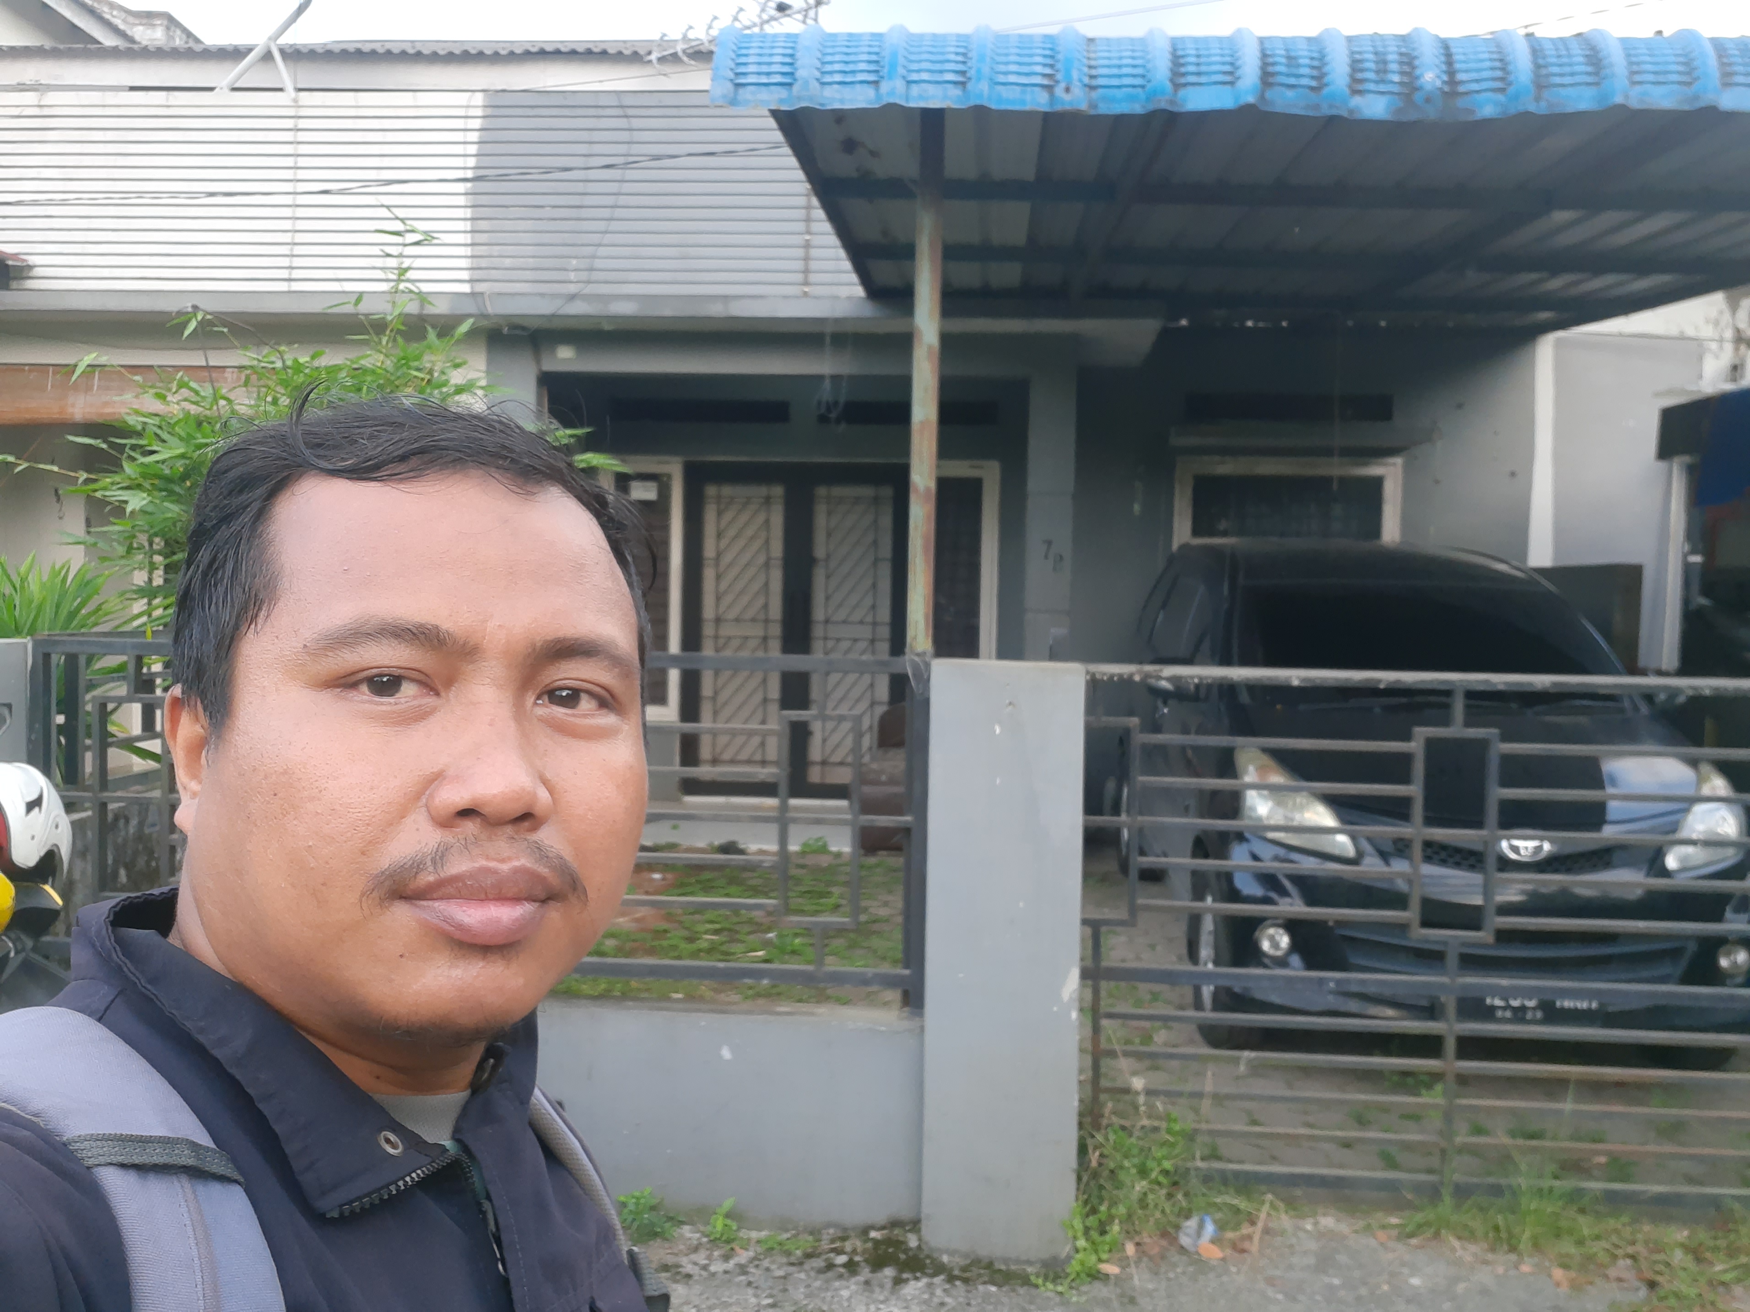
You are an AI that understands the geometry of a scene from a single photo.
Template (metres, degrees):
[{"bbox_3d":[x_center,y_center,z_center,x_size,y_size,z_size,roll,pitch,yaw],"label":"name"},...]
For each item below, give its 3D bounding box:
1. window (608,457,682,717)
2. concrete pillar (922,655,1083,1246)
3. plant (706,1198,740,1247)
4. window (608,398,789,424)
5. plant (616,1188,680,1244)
[{"bbox_3d":[-1.451,-0.416,7.950,0.508,1.605,0.100,1,2,2],"label":"window"},{"bbox_3d":[0.297,0.681,3.014,0.342,1.348,0.330,1,2,4],"label":"concrete pillar"},{"bbox_3d":[-0.345,1.289,2.875,0.078,0.109,0.066,1,2,4],"label":"plant"},{"bbox_3d":[-1.100,-1.536,7.950,1.144,0.161,0.100,1,2,2],"label":"window"},{"bbox_3d":[-0.517,1.276,2.881,0.146,0.127,0.124,1,2,4],"label":"plant"}]

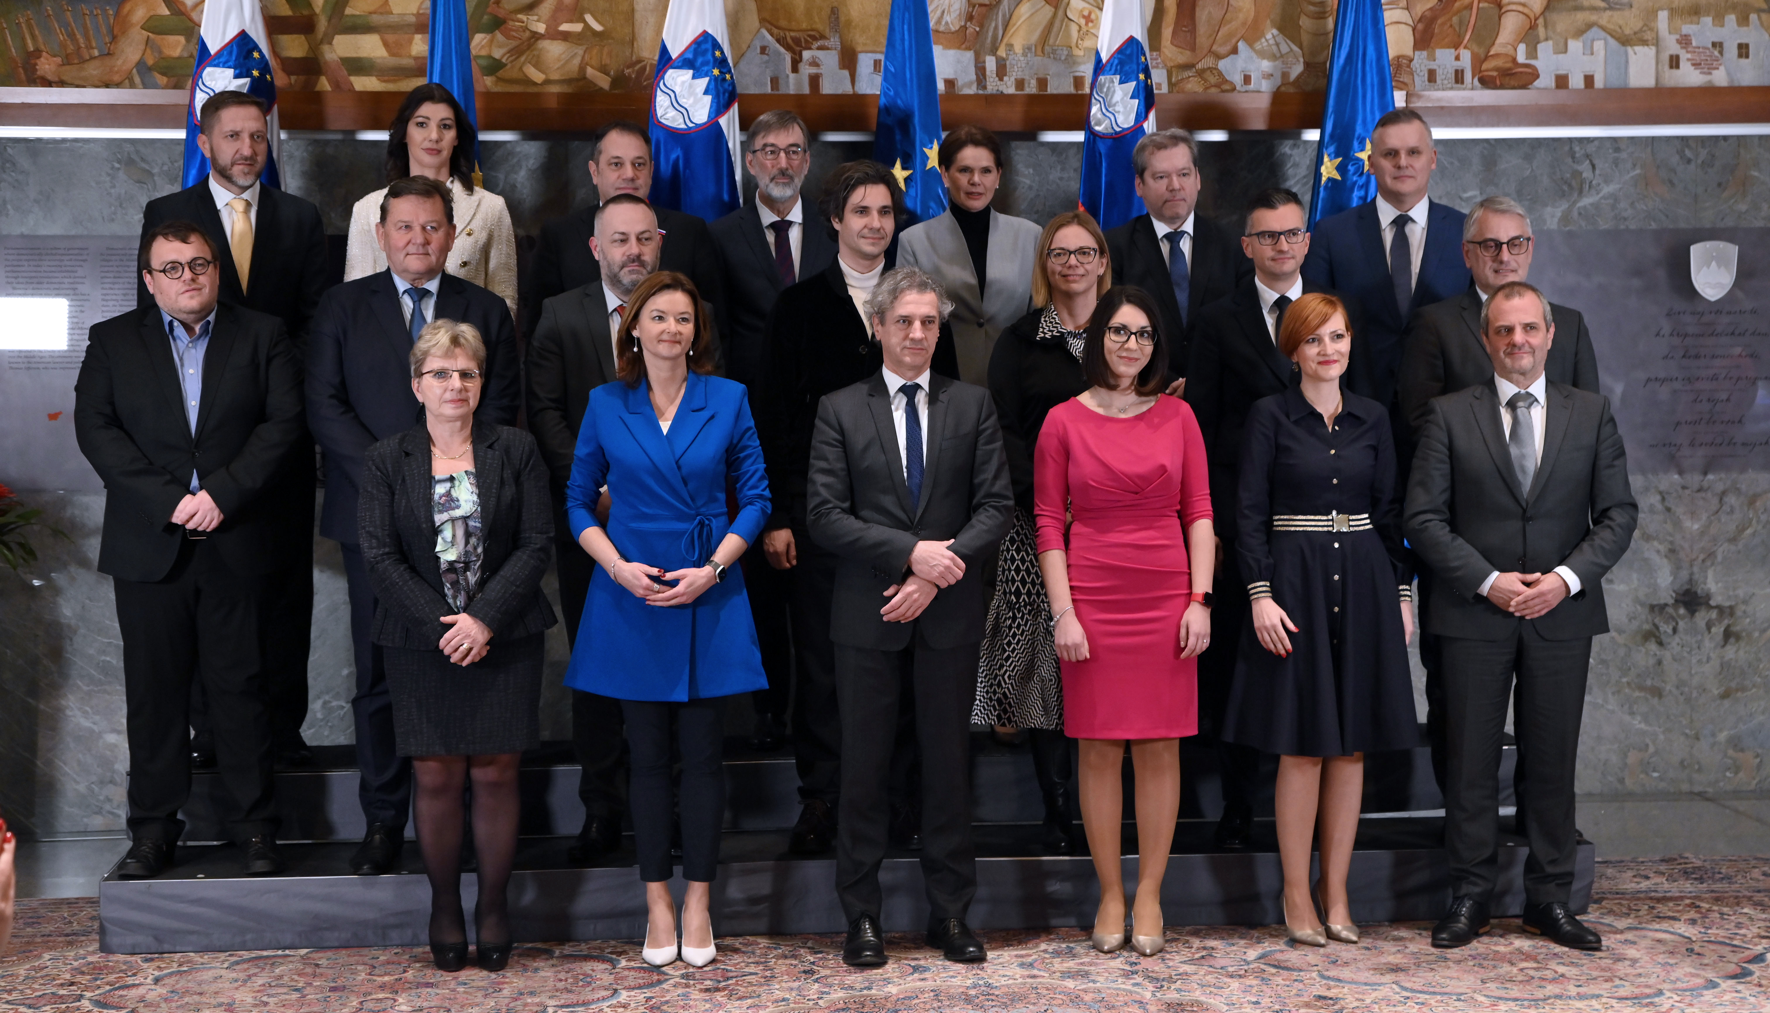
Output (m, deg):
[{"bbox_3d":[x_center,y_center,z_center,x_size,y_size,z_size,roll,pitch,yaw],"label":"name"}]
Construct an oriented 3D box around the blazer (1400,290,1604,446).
[{"bbox_3d":[1.743,-0.252,8.340,0.540,0.740,0.290,-1,4,-2],"label":"blazer"}]

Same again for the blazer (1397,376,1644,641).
[{"bbox_3d":[1.659,0.009,7.690,0.590,0.680,0.370,0,3,7],"label":"blazer"}]

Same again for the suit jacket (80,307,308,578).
[{"bbox_3d":[-1.869,-0.175,7.930,0.590,0.730,0.400,-1,4,-16],"label":"suit jacket"}]

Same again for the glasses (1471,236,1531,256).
[{"bbox_3d":[1.697,-0.720,8.140,0.145,0.050,0.145,-1,3,-9],"label":"glasses"}]

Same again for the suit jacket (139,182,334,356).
[{"bbox_3d":[-1.891,-0.573,8.570,0.560,0.760,0.330,-1,3,-12],"label":"suit jacket"}]

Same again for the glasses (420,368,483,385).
[{"bbox_3d":[-1.118,-0.335,7.600,0.136,0.041,0.140,-2,4,-20],"label":"glasses"}]

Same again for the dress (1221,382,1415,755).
[{"bbox_3d":[1.159,0.172,7.870,0.480,0.960,0.360,-1,4,-10],"label":"dress"}]

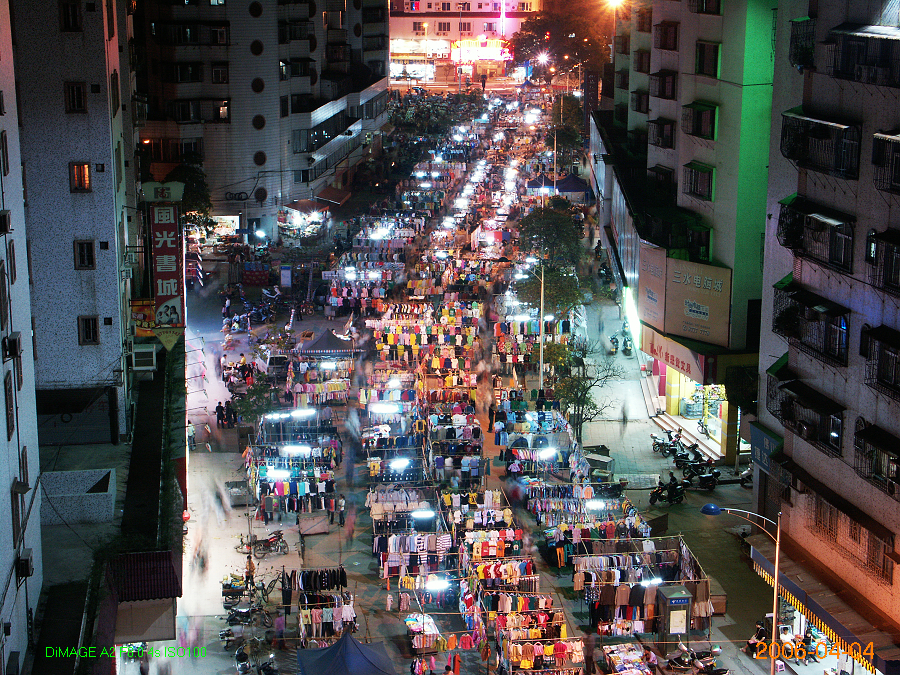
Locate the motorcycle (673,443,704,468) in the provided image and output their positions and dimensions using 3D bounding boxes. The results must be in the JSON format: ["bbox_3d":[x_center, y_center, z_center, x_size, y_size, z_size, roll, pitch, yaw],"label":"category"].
[{"bbox_3d":[12.840,6.408,90.459,1.850,1.100,0.700,-8,16,-29],"label":"motorcycle"}]

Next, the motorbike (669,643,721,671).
[{"bbox_3d":[9.564,12.476,65.697,1.950,1.100,0.720,3,14,13],"label":"motorbike"}]

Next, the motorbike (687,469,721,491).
[{"bbox_3d":[12.967,7.292,86.815,1.880,1.120,0.720,3,14,11],"label":"motorbike"}]

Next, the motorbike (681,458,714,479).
[{"bbox_3d":[13.187,6.732,89.184,1.920,1.080,0.730,-7,16,-28],"label":"motorbike"}]

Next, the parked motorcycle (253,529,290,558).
[{"bbox_3d":[-8.186,9.576,77.392,1.870,1.060,0.730,-5,15,-21],"label":"parked motorcycle"}]

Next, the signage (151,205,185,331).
[{"bbox_3d":[-12.268,-3.083,73.389,1.320,5.500,0.350,-2,14,-8],"label":"signage"}]

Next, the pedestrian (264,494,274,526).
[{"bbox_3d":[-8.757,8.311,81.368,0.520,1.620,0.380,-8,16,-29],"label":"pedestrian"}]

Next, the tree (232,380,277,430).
[{"bbox_3d":[-10.986,3.945,94.556,2.600,3.800,2.600,2,14,8],"label":"tree"}]

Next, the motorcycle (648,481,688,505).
[{"bbox_3d":[10.920,7.804,84.704,1.880,1.120,0.720,-2,14,-7],"label":"motorcycle"}]

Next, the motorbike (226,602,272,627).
[{"bbox_3d":[-8.285,11.412,69.890,1.930,1.070,0.730,2,14,9],"label":"motorbike"}]

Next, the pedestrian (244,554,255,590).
[{"bbox_3d":[-8.740,10.244,73.491,0.520,1.620,0.380,0,14,0],"label":"pedestrian"}]

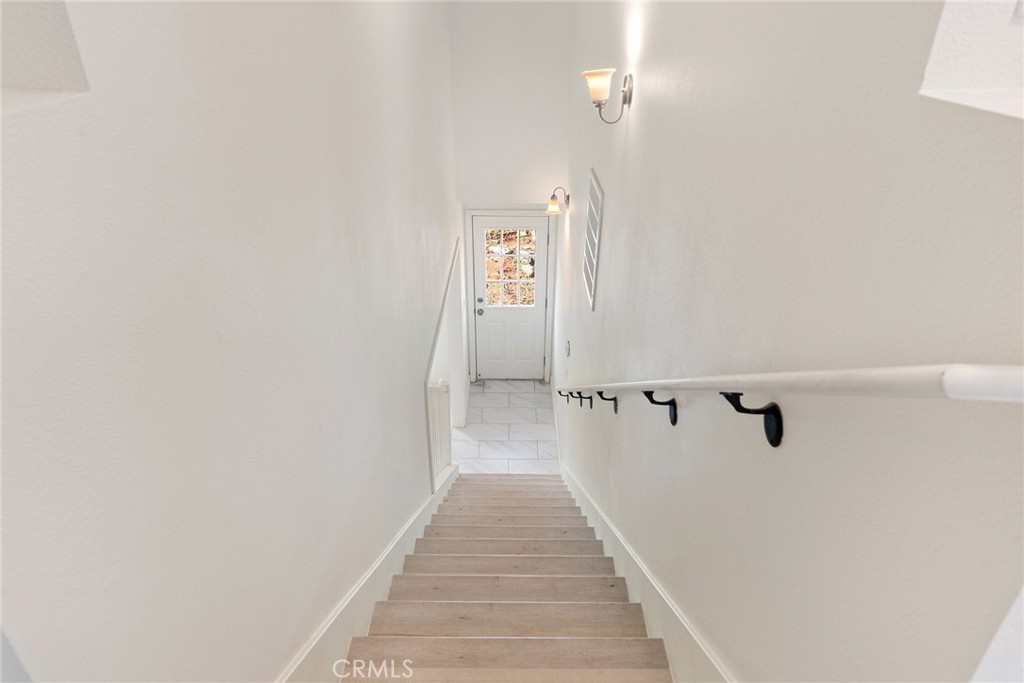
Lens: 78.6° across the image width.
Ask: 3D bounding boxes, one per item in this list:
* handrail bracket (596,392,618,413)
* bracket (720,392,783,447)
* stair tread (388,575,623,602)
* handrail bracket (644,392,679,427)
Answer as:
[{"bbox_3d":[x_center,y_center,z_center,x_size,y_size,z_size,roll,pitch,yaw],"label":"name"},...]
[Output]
[{"bbox_3d":[0.441,0.284,2.916,0.098,0.115,0.060,0,29,0],"label":"handrail bracket"},{"bbox_3d":[0.442,0.143,1.160,0.098,0.115,0.060,0,29,0],"label":"bracket"},{"bbox_3d":[-0.013,1.056,2.471,0.960,0.030,0.290,0,29,0],"label":"stair tread"},{"bbox_3d":[0.442,0.202,1.883,0.098,0.115,0.060,0,29,0],"label":"handrail bracket"}]

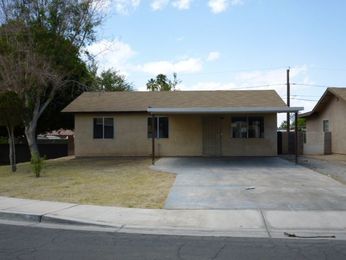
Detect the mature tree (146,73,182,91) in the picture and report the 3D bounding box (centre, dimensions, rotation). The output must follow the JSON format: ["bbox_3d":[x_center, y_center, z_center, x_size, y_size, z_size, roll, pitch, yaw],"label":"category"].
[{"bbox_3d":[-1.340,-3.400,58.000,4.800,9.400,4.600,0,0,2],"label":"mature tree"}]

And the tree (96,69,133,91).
[{"bbox_3d":[-5.900,-2.200,39.000,5.000,7.300,5.000,0,0,2],"label":"tree"}]

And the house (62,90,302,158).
[{"bbox_3d":[0.360,-0.530,26.100,12.200,3.950,9.200,0,0,2],"label":"house"}]

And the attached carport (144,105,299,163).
[{"bbox_3d":[2.370,0.250,20.000,6.700,2.520,4.300,0,0,2],"label":"attached carport"}]

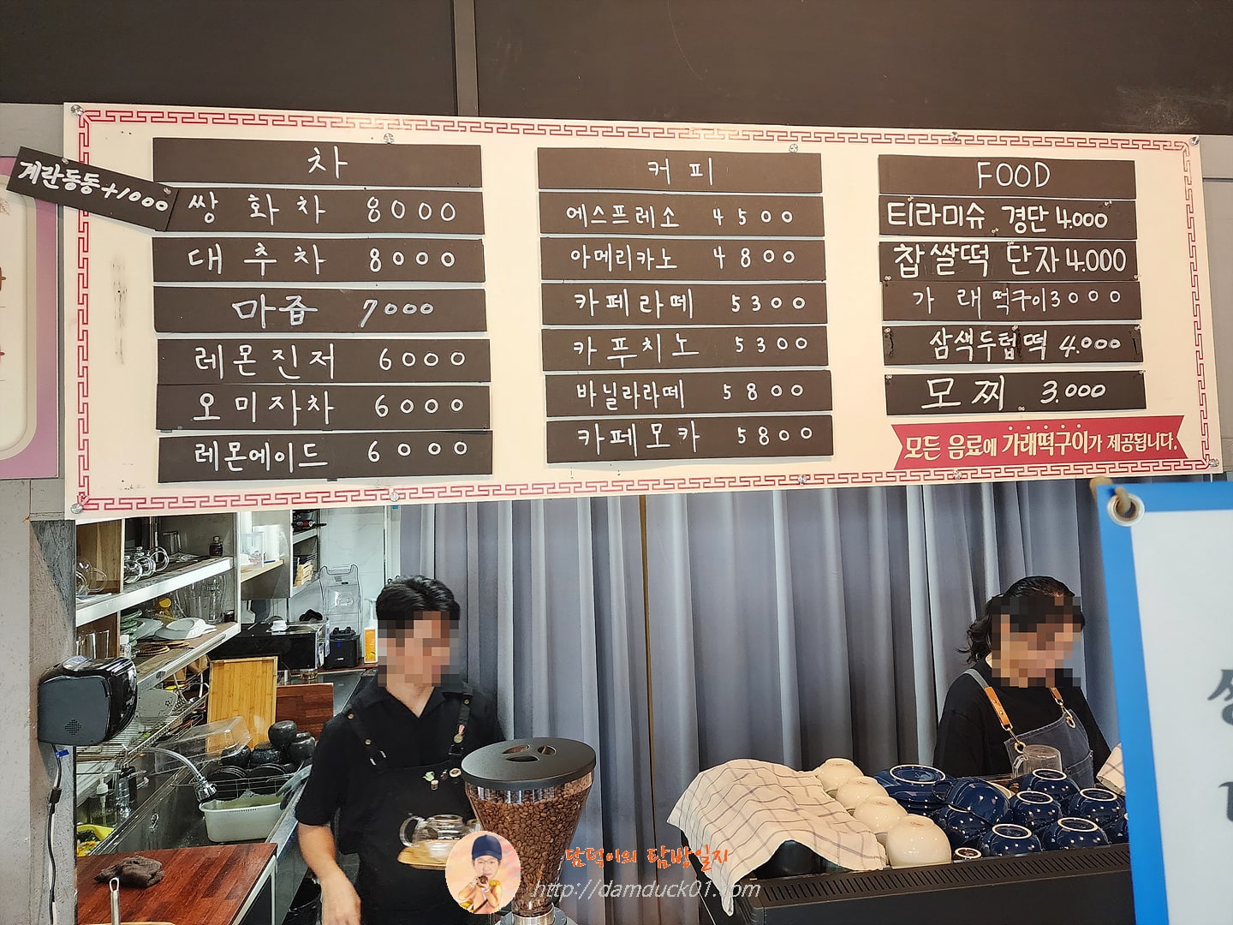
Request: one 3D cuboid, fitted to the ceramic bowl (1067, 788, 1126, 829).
[{"bbox_3d":[0.828,0.600,1.405,0.095,0.060,0.095,0,0,0],"label":"ceramic bowl"}]

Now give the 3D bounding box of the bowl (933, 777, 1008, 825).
[{"bbox_3d":[0.597,0.557,1.375,0.118,0.061,0.094,23,-12,0],"label":"bowl"}]

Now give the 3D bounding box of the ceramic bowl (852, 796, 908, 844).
[{"bbox_3d":[0.438,0.592,1.350,0.095,0.065,0.095,0,0,0],"label":"ceramic bowl"}]

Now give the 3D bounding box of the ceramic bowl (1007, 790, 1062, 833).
[{"bbox_3d":[0.713,0.600,1.394,0.095,0.060,0.095,0,0,0],"label":"ceramic bowl"}]

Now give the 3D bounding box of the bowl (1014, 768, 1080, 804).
[{"bbox_3d":[0.791,0.600,1.495,0.095,0.060,0.095,0,0,0],"label":"bowl"}]

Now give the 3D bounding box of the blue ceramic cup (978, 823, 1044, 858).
[{"bbox_3d":[0.612,0.600,1.266,0.095,0.060,0.095,0,0,0],"label":"blue ceramic cup"}]

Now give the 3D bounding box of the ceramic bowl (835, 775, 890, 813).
[{"bbox_3d":[0.434,0.592,1.441,0.095,0.065,0.095,0,0,0],"label":"ceramic bowl"}]

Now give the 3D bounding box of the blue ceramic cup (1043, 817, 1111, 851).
[{"bbox_3d":[0.727,0.600,1.290,0.095,0.060,0.095,0,0,0],"label":"blue ceramic cup"}]

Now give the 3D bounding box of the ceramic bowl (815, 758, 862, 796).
[{"bbox_3d":[0.417,0.592,1.528,0.095,0.065,0.095,0,0,0],"label":"ceramic bowl"}]

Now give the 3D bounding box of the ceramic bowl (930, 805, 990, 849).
[{"bbox_3d":[0.581,0.600,1.361,0.095,0.060,0.095,0,0,0],"label":"ceramic bowl"}]

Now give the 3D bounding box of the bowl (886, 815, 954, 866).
[{"bbox_3d":[0.468,0.592,1.270,0.095,0.065,0.095,0,0,0],"label":"bowl"}]

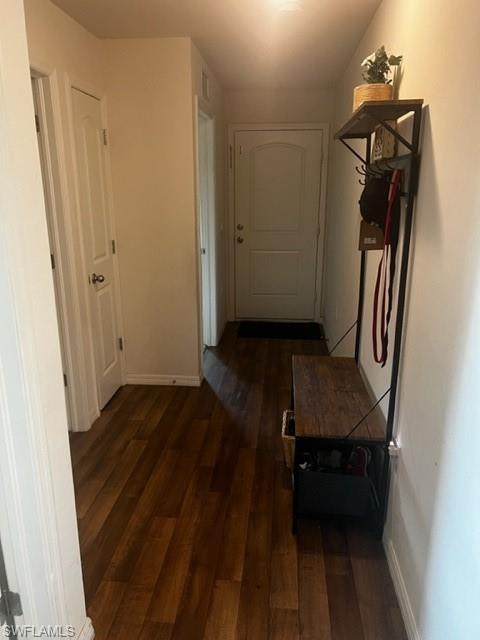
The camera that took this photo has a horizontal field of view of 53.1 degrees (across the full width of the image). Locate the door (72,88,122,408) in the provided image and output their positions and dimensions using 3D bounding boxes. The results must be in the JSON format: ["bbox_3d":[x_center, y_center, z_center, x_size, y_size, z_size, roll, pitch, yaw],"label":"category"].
[{"bbox_3d":[-0.945,-0.409,3.216,0.037,2.030,0.430,1,15,5],"label":"door"}]

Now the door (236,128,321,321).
[{"bbox_3d":[0.408,-0.994,5.294,0.910,2.030,0.045,1,15,5],"label":"door"}]

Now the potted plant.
[{"bbox_3d":[0.560,-0.959,1.934,0.185,0.256,0.185,1,15,5],"label":"potted plant"}]

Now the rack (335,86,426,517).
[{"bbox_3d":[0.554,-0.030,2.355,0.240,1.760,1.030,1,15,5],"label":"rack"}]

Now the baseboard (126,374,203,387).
[{"bbox_3d":[-0.601,0.464,3.752,0.600,0.080,0.016,1,15,5],"label":"baseboard"}]

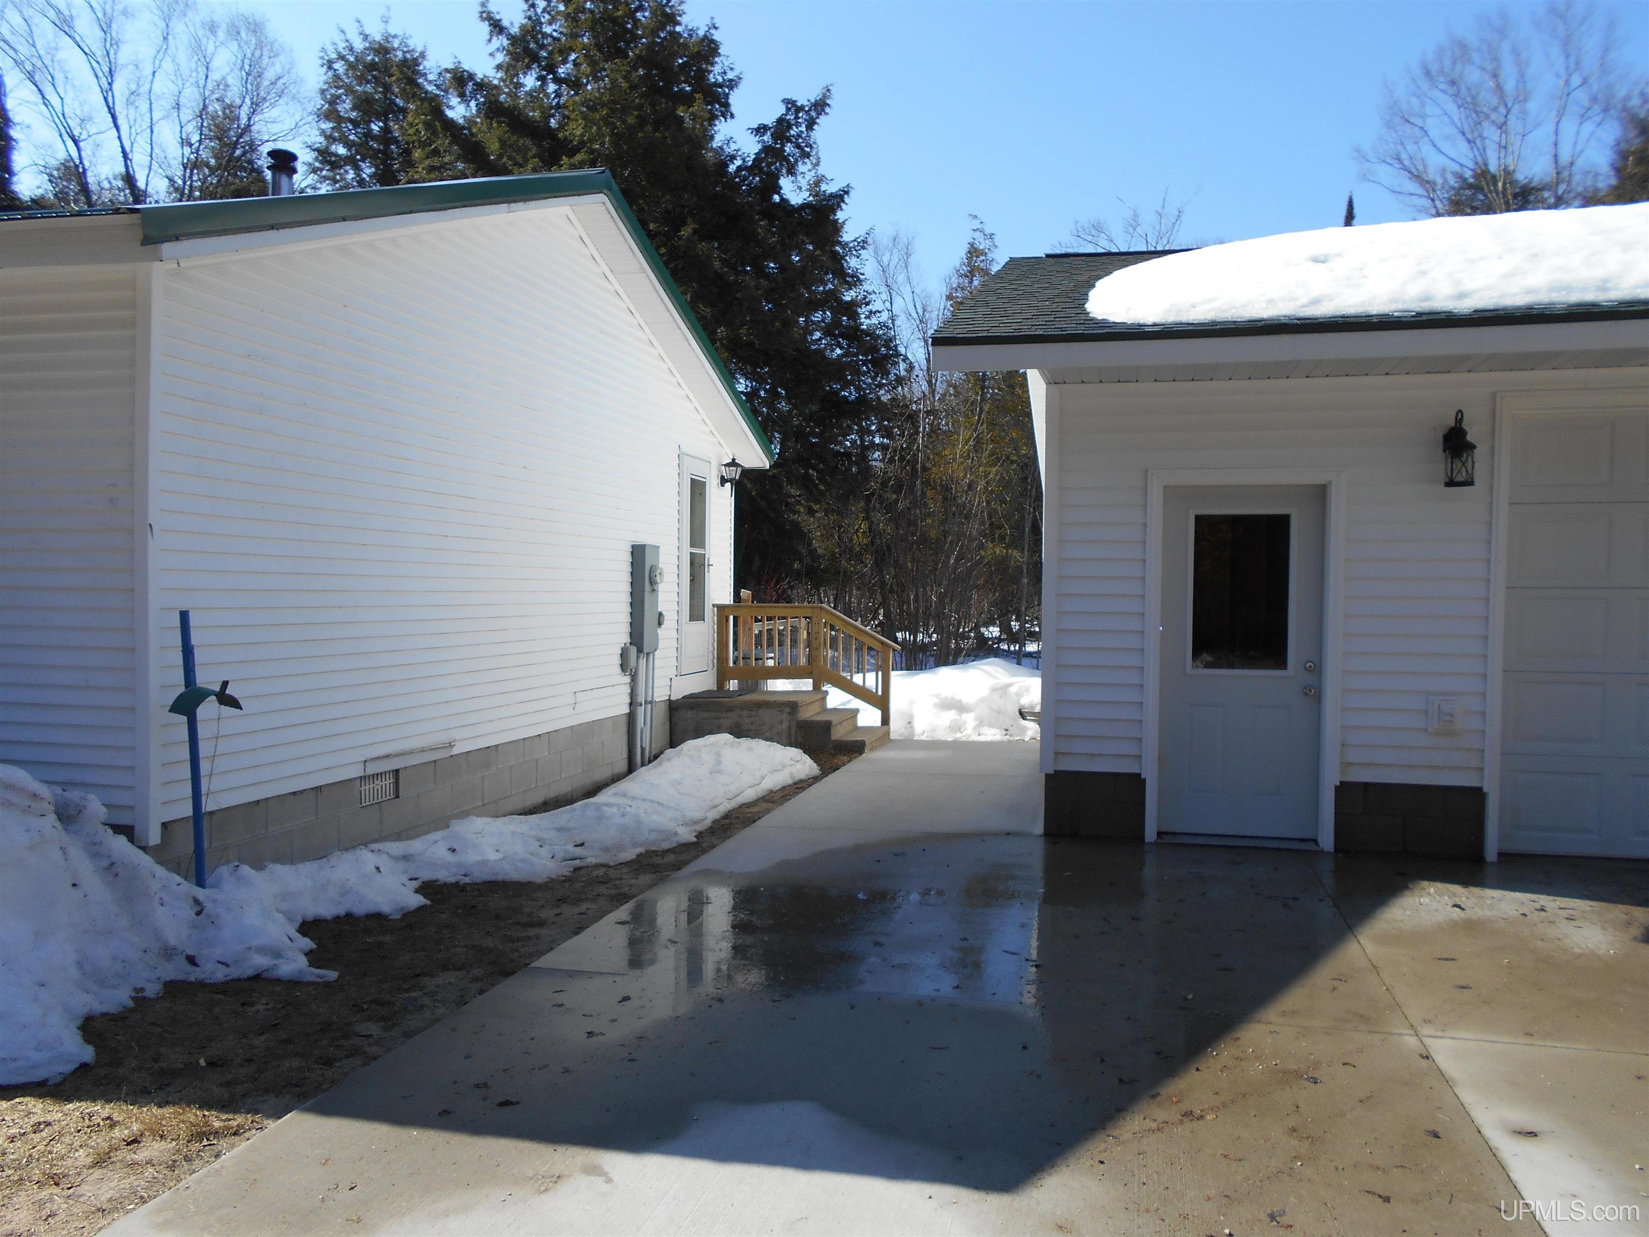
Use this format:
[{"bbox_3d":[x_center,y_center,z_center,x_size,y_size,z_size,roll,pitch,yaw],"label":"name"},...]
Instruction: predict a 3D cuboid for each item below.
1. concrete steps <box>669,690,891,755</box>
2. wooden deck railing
[{"bbox_3d":[-0.379,0.970,11.792,1.860,0.460,1.170,1,1,14],"label":"concrete steps"},{"bbox_3d":[-0.200,0.453,12.287,1.890,1.172,0.130,1,1,14],"label":"wooden deck railing"}]

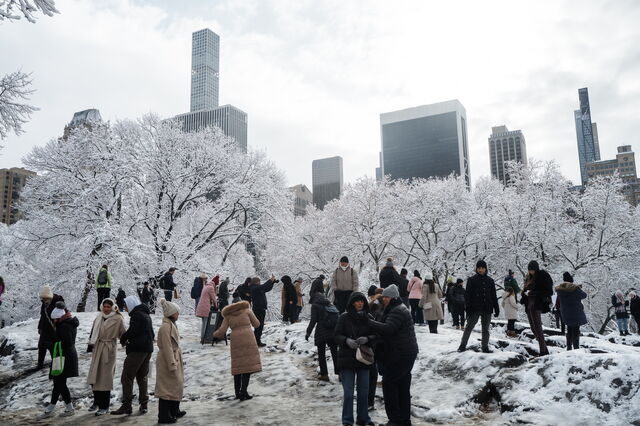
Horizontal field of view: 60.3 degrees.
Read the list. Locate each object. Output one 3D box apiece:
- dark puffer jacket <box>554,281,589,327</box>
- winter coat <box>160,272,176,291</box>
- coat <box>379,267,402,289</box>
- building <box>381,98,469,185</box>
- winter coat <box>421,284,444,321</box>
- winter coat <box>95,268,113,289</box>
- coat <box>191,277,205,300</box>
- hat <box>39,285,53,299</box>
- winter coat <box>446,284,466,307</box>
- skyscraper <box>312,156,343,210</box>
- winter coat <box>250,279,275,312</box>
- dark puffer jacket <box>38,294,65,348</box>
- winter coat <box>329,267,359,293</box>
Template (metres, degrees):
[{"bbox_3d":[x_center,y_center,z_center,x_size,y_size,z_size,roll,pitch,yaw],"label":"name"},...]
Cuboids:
[{"bbox_3d":[5.457,1.985,11.950,0.700,0.970,0.500,-6,-11,28],"label":"dark puffer jacket"},{"bbox_3d":[-5.552,2.535,20.386,0.420,0.700,0.500,2,-10,-15],"label":"winter coat"},{"bbox_3d":[1.919,1.864,15.101,0.580,0.760,0.380,-2,-10,8],"label":"coat"},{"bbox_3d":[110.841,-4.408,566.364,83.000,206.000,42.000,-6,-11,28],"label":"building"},{"bbox_3d":[3.030,2.408,14.900,0.600,0.970,0.420,-3,-10,13],"label":"winter coat"},{"bbox_3d":[-7.985,2.434,20.410,0.570,0.730,0.370,1,-10,-12],"label":"winter coat"},{"bbox_3d":[-4.137,2.550,18.600,0.420,0.800,0.500,6,-12,-36],"label":"coat"},{"bbox_3d":[-5.204,1.489,10.450,0.250,0.265,0.250,0,-10,-6],"label":"hat"},{"bbox_3d":[4.701,2.831,18.900,0.600,0.760,0.420,-5,-11,21],"label":"winter coat"},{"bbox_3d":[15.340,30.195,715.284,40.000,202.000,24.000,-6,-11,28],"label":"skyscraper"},{"bbox_3d":[-1.474,2.071,14.000,0.550,0.820,0.540,8,-13,-40],"label":"winter coat"},{"bbox_3d":[-5.133,2.078,10.550,0.540,1.030,0.440,0,-10,-7],"label":"dark puffer jacket"},{"bbox_3d":[0.593,1.630,13.600,0.680,0.670,0.400,-1,-10,3],"label":"winter coat"}]

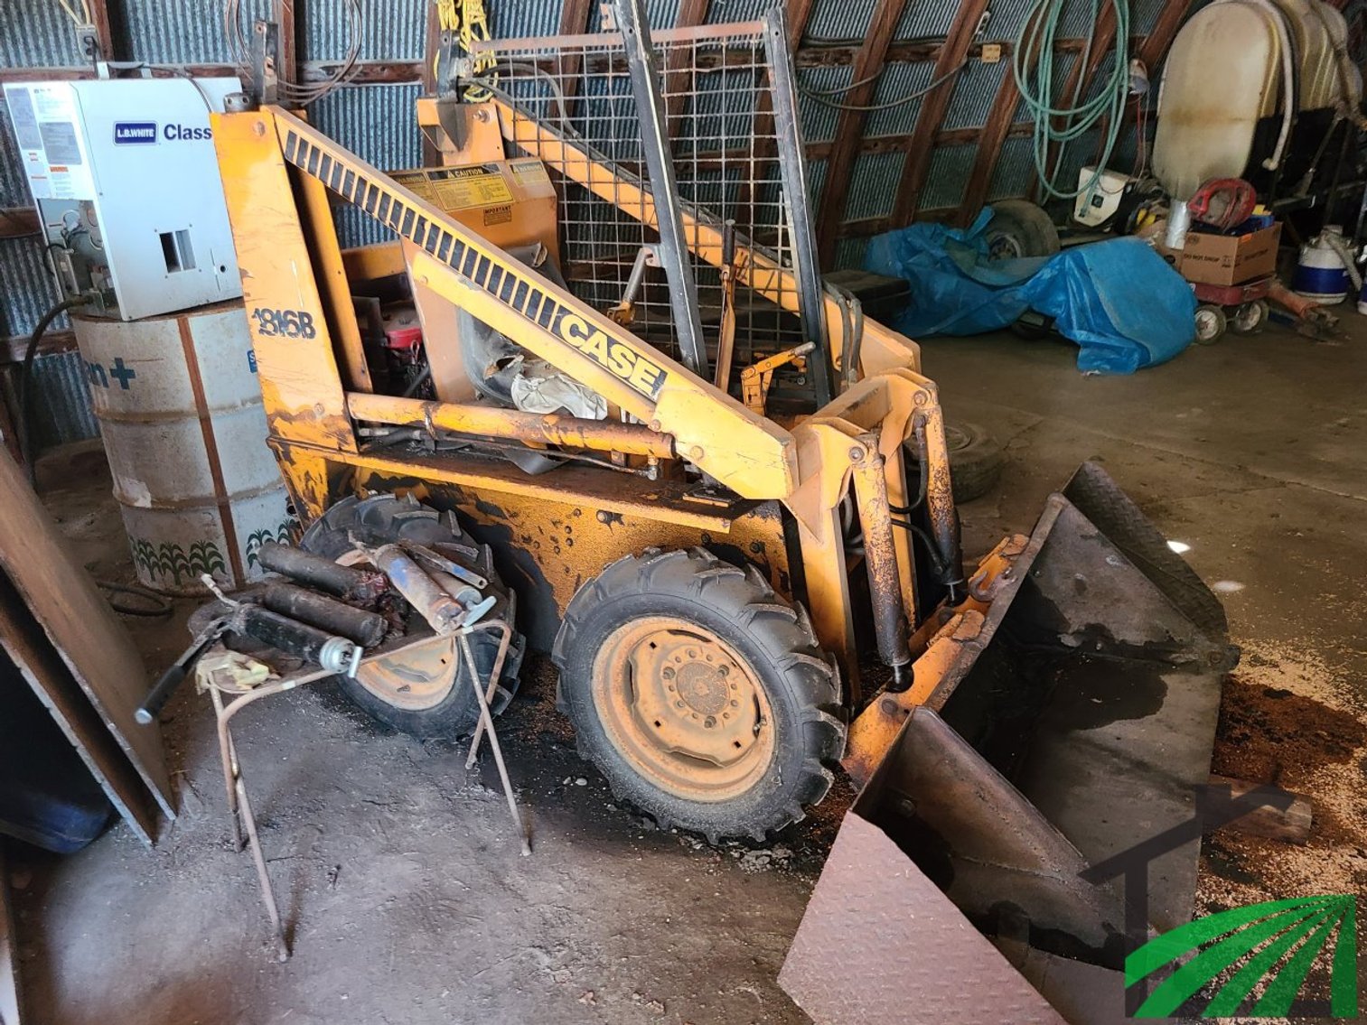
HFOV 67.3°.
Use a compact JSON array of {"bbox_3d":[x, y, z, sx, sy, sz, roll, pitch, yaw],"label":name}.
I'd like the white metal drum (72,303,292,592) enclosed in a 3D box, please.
[{"bbox_3d":[-1.627,-0.261,3.489,0.595,0.890,0.595,-13,24,-24],"label":"white metal drum"}]

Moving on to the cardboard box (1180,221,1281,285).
[{"bbox_3d":[3.151,-1.493,5.895,0.490,0.265,0.285,-17,26,-32],"label":"cardboard box"}]

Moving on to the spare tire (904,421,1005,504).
[{"bbox_3d":[0.940,-0.209,4.011,0.600,0.187,0.600,-3,22,0],"label":"spare tire"}]

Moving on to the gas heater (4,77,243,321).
[{"bbox_3d":[-1.682,-1.003,3.253,0.340,0.667,0.555,10,25,29],"label":"gas heater"}]

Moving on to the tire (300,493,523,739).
[{"bbox_3d":[-0.659,0.257,2.452,0.605,0.605,0.150,9,24,27],"label":"tire"}]

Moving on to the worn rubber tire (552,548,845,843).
[{"bbox_3d":[0.021,0.371,2.083,0.605,0.605,0.150,9,25,28],"label":"worn rubber tire"}]

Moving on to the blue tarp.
[{"bbox_3d":[1.999,-1.346,6.086,1.820,0.680,1.300,8,24,26],"label":"blue tarp"}]

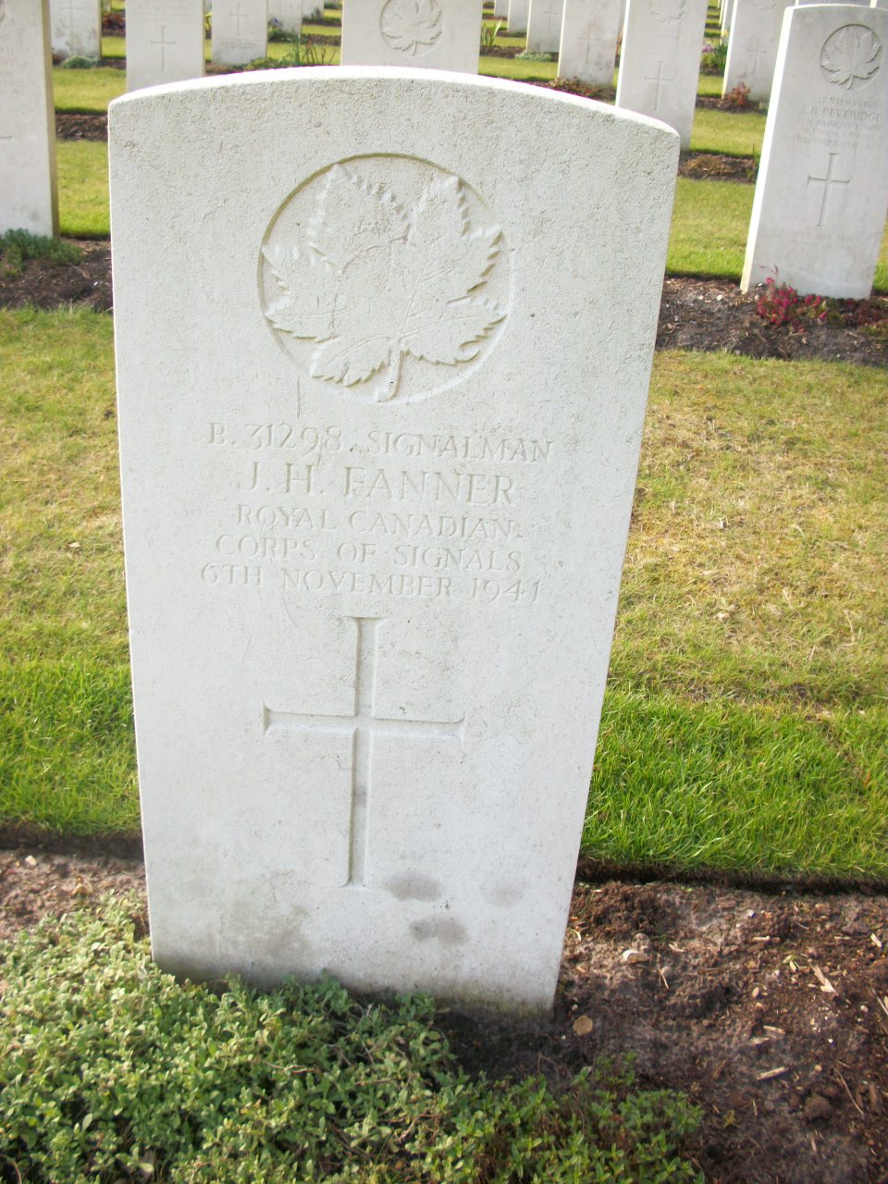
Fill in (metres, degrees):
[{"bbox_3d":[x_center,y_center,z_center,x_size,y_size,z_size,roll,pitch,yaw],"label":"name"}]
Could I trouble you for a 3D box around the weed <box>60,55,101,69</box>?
[{"bbox_3d":[-2.452,-3.587,8.066,0.250,0.080,0.220,4,27,0],"label":"weed"}]

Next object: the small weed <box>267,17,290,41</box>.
[{"bbox_3d":[-1.474,-5.039,10.685,0.240,0.200,0.220,4,27,0],"label":"small weed"}]

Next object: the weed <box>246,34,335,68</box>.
[{"bbox_3d":[-1.055,-3.706,8.246,0.580,0.240,0.340,4,27,0],"label":"weed"}]

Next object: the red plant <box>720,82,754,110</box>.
[{"bbox_3d":[2.001,-3.390,8.170,0.200,0.155,0.200,4,26,0],"label":"red plant"}]

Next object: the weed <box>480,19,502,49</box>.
[{"bbox_3d":[0.423,-5.142,11.051,0.240,0.270,0.220,4,27,0],"label":"weed"}]

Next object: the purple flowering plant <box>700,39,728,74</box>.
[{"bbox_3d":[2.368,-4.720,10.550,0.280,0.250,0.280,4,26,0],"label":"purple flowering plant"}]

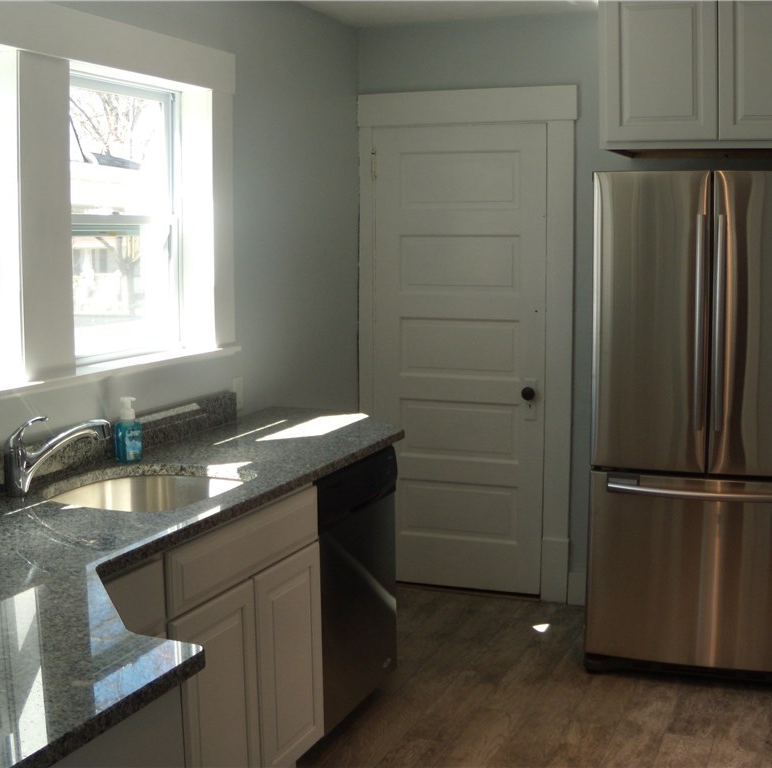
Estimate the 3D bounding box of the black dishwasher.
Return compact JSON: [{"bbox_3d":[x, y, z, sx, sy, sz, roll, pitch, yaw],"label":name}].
[{"bbox_3d":[-0.339,0.656,3.458,0.605,0.845,0.585,3,8,22],"label":"black dishwasher"}]

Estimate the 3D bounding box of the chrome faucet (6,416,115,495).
[{"bbox_3d":[-0.834,0.182,2.709,0.260,0.196,0.055,0,7,5],"label":"chrome faucet"}]

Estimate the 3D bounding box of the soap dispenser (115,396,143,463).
[{"bbox_3d":[-0.755,0.133,3.135,0.050,0.183,0.070,5,9,35],"label":"soap dispenser"}]

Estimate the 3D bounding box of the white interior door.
[{"bbox_3d":[0.313,-0.093,4.683,0.765,2.026,0.045,2,8,18],"label":"white interior door"}]

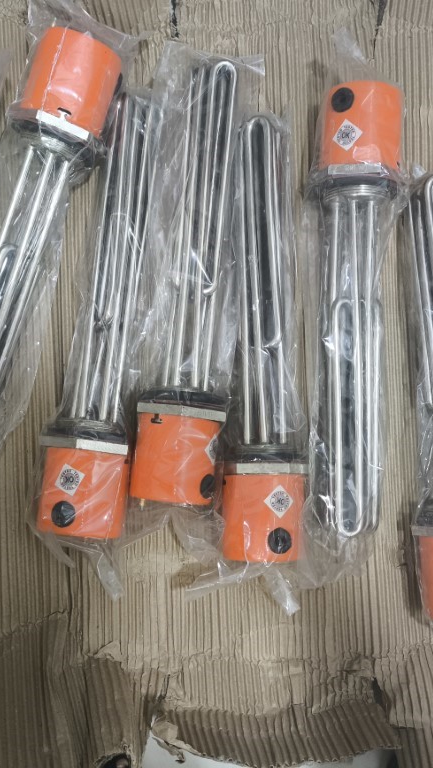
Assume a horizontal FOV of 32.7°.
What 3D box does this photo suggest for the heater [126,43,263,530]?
[{"bbox_3d":[-0.018,-0.091,0.669,0.091,0.079,0.449,5,86,0],"label":"heater"}]

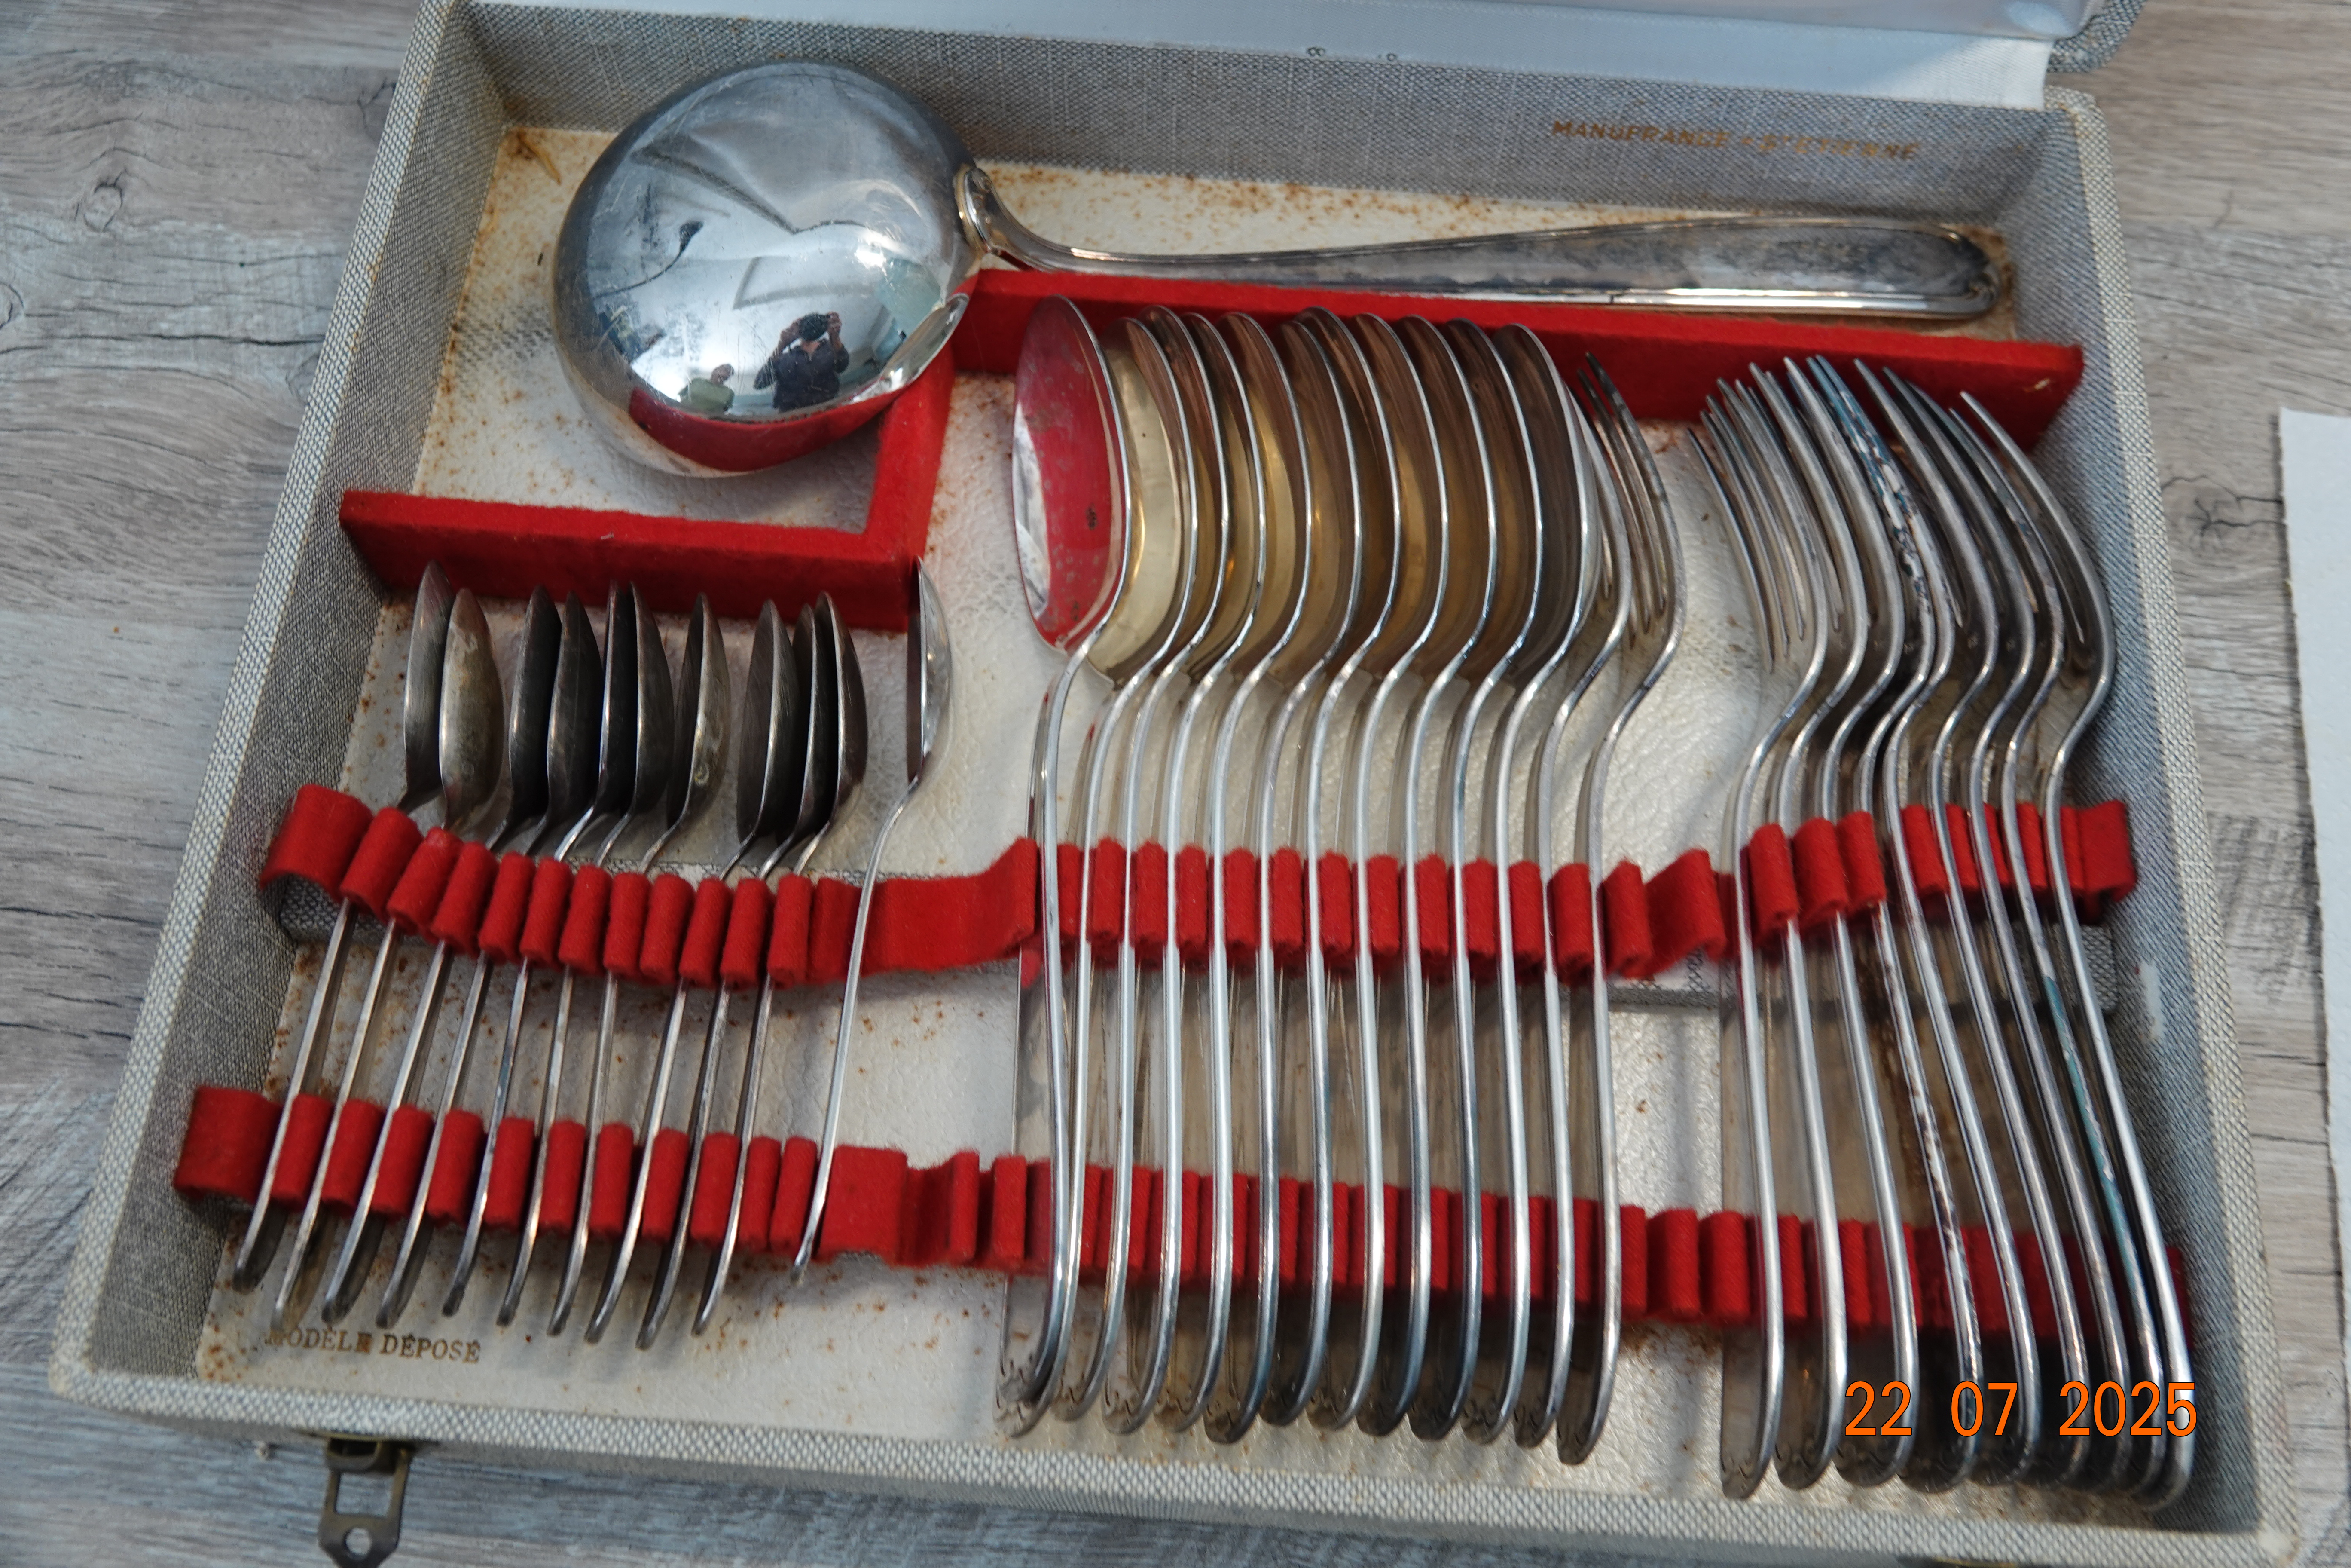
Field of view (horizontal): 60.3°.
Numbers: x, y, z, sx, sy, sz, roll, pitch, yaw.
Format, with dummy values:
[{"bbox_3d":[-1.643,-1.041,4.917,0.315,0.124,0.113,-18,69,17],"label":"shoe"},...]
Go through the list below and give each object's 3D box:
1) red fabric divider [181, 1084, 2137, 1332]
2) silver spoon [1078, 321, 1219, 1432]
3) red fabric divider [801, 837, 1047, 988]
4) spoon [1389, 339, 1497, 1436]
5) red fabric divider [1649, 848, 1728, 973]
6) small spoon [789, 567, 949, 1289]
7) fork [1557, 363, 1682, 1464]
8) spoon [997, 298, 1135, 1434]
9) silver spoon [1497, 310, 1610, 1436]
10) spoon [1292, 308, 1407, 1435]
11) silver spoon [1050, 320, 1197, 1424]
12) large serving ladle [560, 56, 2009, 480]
[{"bbox_3d":[-0.003,0.075,0.347,0.328,0.022,0.018,4,67,1],"label":"red fabric divider"},{"bbox_3d":[-0.002,0.008,0.373,0.021,0.043,0.212,11,70,-22],"label":"silver spoon"},{"bbox_3d":[-0.046,0.024,0.369,0.043,0.021,0.022,4,67,1],"label":"red fabric divider"},{"bbox_3d":[0.050,0.009,0.373,0.021,0.043,0.213,11,70,-22],"label":"spoon"},{"bbox_3d":[0.094,0.024,0.374,0.014,0.015,0.020,4,67,1],"label":"red fabric divider"},{"bbox_3d":[-0.054,0.023,0.376,0.016,0.029,0.140,11,71,-13],"label":"small spoon"},{"bbox_3d":[0.081,0.016,0.375,0.021,0.026,0.209,9,69,-13],"label":"fork"},{"bbox_3d":[-0.018,0.008,0.378,0.022,0.044,0.212,12,70,-31],"label":"spoon"},{"bbox_3d":[0.070,0.013,0.378,0.022,0.044,0.212,14,70,-26],"label":"silver spoon"},{"bbox_3d":[0.032,0.007,0.373,0.021,0.043,0.213,11,70,-23],"label":"spoon"},{"bbox_3d":[-0.008,0.008,0.372,0.021,0.043,0.210,11,70,-22],"label":"silver spoon"},{"bbox_3d":[0.024,-0.113,0.417,0.312,0.057,0.087,-1,67,-2],"label":"large serving ladle"}]

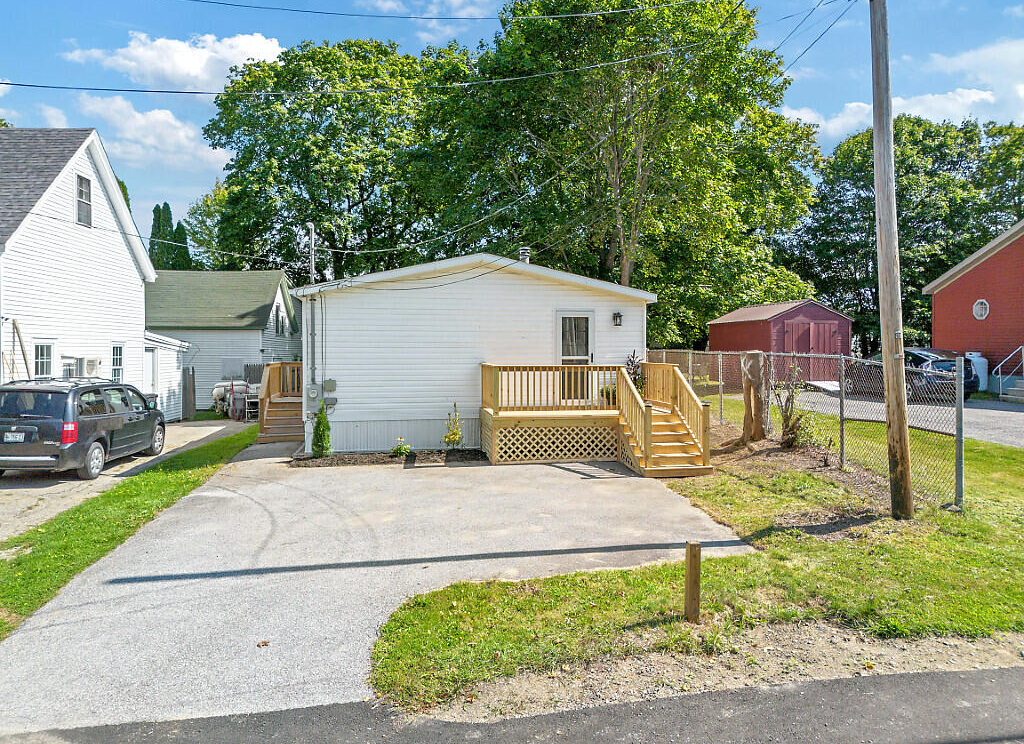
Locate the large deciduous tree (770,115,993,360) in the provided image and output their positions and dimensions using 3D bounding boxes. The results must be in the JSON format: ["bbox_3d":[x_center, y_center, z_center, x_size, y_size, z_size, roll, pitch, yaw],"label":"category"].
[{"bbox_3d":[20.612,-6.899,38.836,12.410,14.260,12.000,0,1,-9],"label":"large deciduous tree"}]

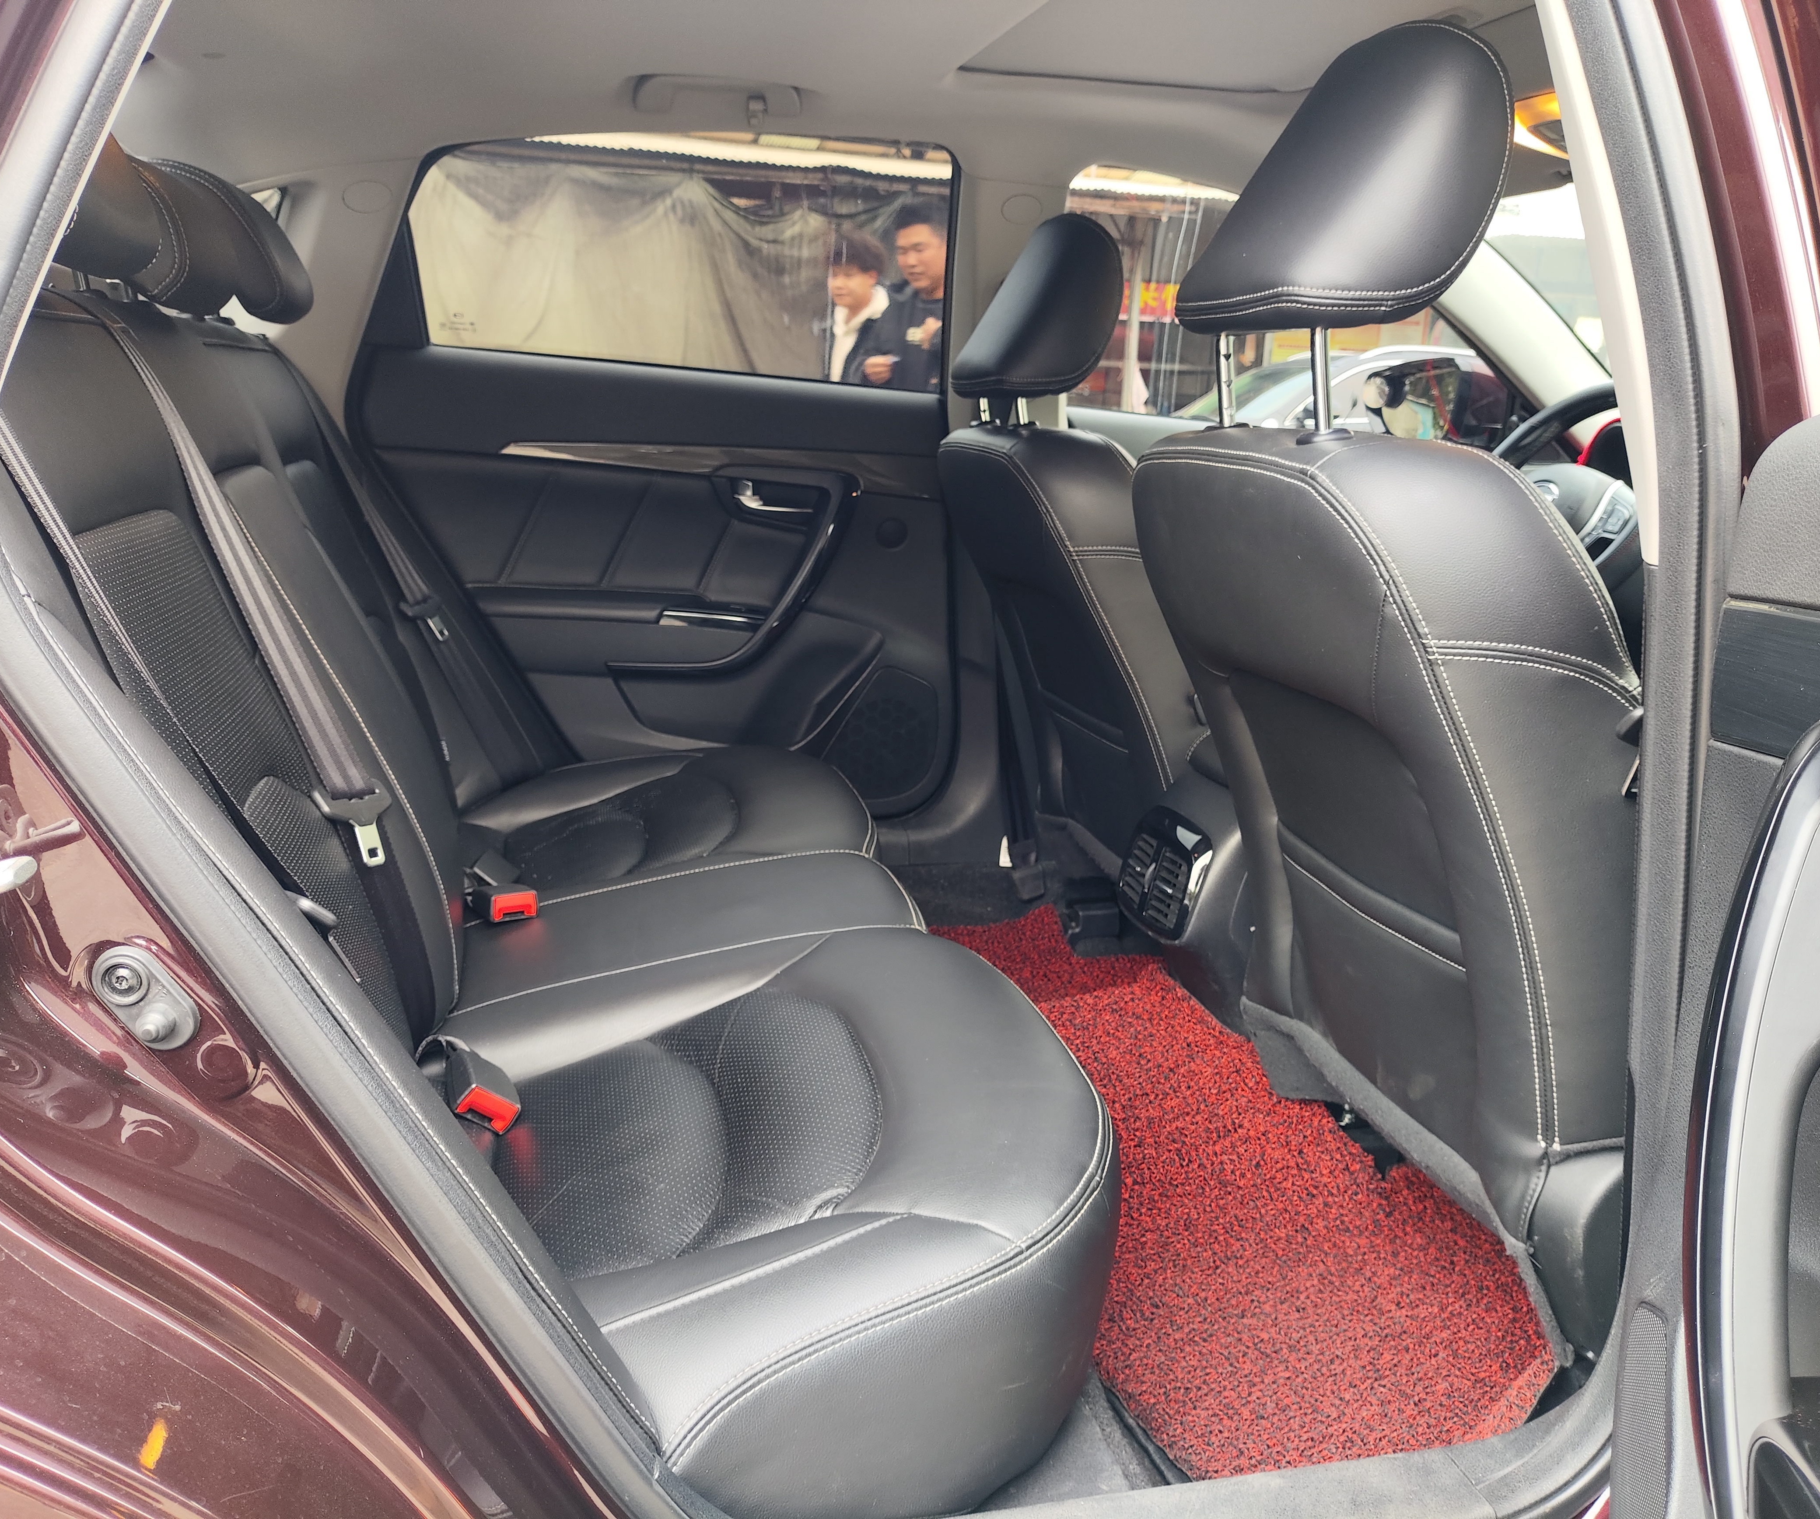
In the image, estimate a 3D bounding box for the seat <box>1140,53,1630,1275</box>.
[{"bbox_3d":[0.623,-0.087,1.256,0.795,1.035,0.530,-1,14,-14],"label":"seat"}]

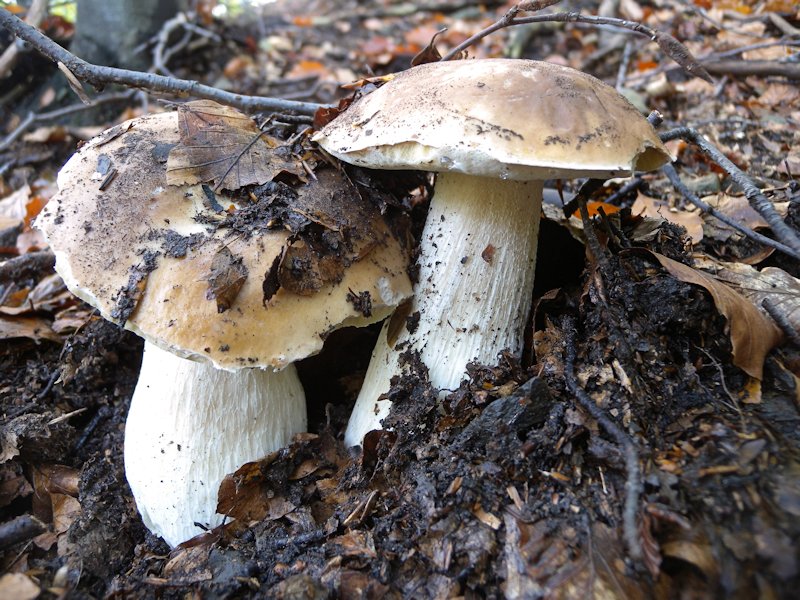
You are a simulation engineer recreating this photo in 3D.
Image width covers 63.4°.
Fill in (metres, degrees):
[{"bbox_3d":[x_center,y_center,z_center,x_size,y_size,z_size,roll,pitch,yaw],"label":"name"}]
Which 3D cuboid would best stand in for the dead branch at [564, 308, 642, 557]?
[{"bbox_3d":[0.091,0.053,0.289,0.022,0.012,0.129,-2,43,-3],"label":"dead branch"}]

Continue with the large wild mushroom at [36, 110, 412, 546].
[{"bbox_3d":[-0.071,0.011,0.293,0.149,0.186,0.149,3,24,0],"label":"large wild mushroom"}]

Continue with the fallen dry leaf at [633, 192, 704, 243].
[{"bbox_3d":[0.191,-0.058,0.460,0.056,0.014,0.055,0,33,0],"label":"fallen dry leaf"}]

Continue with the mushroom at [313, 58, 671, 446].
[{"bbox_3d":[0.037,-0.026,0.332,0.169,0.182,0.166,6,19,0],"label":"mushroom"}]

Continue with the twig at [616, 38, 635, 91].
[{"bbox_3d":[0.296,-0.309,0.850,0.008,0.072,0.008,10,17,0],"label":"twig"}]

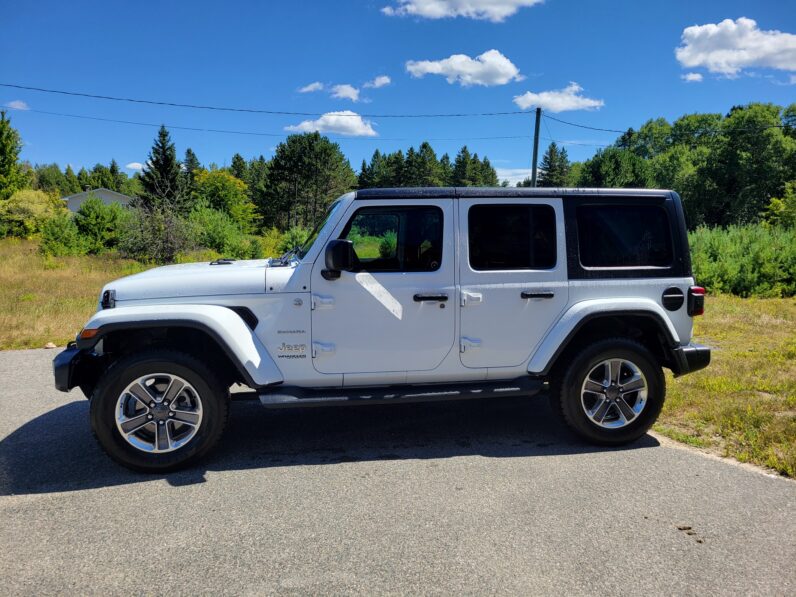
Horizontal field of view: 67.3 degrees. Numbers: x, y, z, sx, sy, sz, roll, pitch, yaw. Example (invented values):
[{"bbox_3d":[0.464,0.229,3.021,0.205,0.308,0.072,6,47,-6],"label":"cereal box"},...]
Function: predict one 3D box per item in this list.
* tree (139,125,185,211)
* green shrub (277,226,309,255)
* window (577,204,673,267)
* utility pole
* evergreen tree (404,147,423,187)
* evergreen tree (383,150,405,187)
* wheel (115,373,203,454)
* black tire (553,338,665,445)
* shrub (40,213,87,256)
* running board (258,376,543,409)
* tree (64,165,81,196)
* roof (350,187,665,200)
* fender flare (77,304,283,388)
[{"bbox_3d":[-17.300,-8.871,44.016,3.227,7.682,3.227,-2,7,-21],"label":"tree"},{"bbox_3d":[-4.779,-2.617,27.475,1.675,1.373,1.591,-1,7,-10],"label":"green shrub"},{"bbox_3d":[1.634,-0.437,4.256,0.740,0.430,0.035,-1,0,-10],"label":"window"},{"bbox_3d":[7.848,-6.866,34.545,0.260,7.960,0.260,4,8,12],"label":"utility pole"},{"bbox_3d":[1.729,-12.875,68.927,2.650,9.083,2.650,0,7,1],"label":"evergreen tree"},{"bbox_3d":[-0.463,-10.180,60.538,3.400,9.410,3.400,0,7,0],"label":"evergreen tree"},{"bbox_3d":[-1.470,0.691,3.747,0.496,0.496,0.192,-1,8,-10],"label":"wheel"},{"bbox_3d":[1.493,0.644,4.266,0.810,0.800,0.257,-1,8,-10],"label":"black tire"},{"bbox_3d":[-14.637,-2.872,26.050,1.974,1.845,1.777,-4,9,-29],"label":"shrub"},{"bbox_3d":[0.053,0.622,3.972,1.920,0.125,0.180,-1,8,-10],"label":"running board"},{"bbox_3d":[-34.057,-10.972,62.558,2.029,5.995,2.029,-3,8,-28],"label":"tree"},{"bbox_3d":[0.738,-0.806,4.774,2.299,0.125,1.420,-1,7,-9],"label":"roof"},{"bbox_3d":[-1.337,0.300,3.740,1.210,0.530,0.300,-1,8,-10],"label":"fender flare"}]

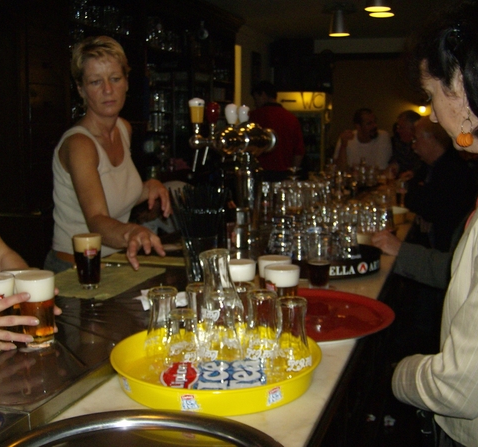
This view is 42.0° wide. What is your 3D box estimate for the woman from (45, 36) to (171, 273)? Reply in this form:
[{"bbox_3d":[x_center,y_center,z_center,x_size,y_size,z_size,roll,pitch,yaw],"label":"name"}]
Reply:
[{"bbox_3d":[-0.367,0.282,1.937,0.520,1.680,0.500,6,10,36],"label":"woman"}]

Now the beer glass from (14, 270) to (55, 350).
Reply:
[{"bbox_3d":[-0.365,0.156,1.122,0.070,0.126,0.070,0,8,0],"label":"beer glass"}]

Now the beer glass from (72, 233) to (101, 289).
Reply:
[{"bbox_3d":[-0.379,0.096,1.565,0.069,0.125,0.069,0,8,0],"label":"beer glass"}]

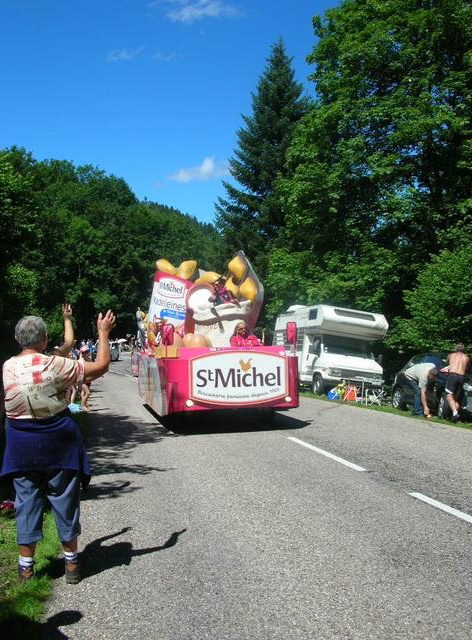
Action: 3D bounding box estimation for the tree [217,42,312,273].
[{"bbox_3d":[2.780,-8.030,45.404,8.800,23.400,8.800,0,-3,-11],"label":"tree"}]

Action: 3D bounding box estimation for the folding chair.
[{"bbox_3d":[3.741,2.062,17.556,0.480,0.500,0.500,1,-3,-20],"label":"folding chair"}]

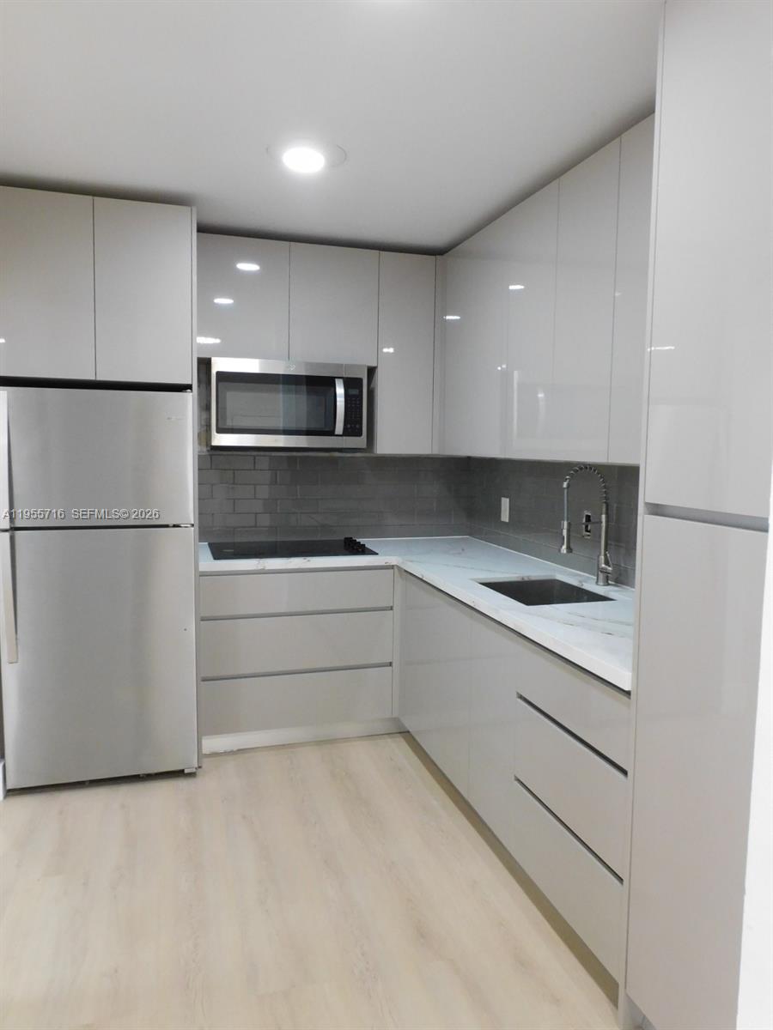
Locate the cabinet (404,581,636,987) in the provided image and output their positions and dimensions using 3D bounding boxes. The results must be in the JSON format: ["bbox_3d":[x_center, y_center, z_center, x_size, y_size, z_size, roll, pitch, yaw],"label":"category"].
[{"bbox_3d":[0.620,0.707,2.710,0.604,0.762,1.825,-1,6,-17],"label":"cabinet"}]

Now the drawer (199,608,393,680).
[{"bbox_3d":[-0.475,0.575,3.598,0.901,0.263,0.520,-1,6,-17],"label":"drawer"}]

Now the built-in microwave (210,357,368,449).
[{"bbox_3d":[-0.512,-0.550,3.643,0.756,0.414,0.405,-1,6,-17],"label":"built-in microwave"}]

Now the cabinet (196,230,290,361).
[{"bbox_3d":[-0.731,-1.045,3.563,0.445,0.569,0.336,-1,6,-17],"label":"cabinet"}]

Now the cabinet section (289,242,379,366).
[{"bbox_3d":[-0.304,-1.057,3.713,0.449,0.571,0.350,-1,6,-17],"label":"cabinet section"}]

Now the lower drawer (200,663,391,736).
[{"bbox_3d":[-0.479,0.852,3.625,0.901,0.261,0.520,-1,6,-17],"label":"lower drawer"}]

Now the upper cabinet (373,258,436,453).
[{"bbox_3d":[0.054,-0.835,3.820,0.301,1.014,0.336,-1,6,-17],"label":"upper cabinet"}]

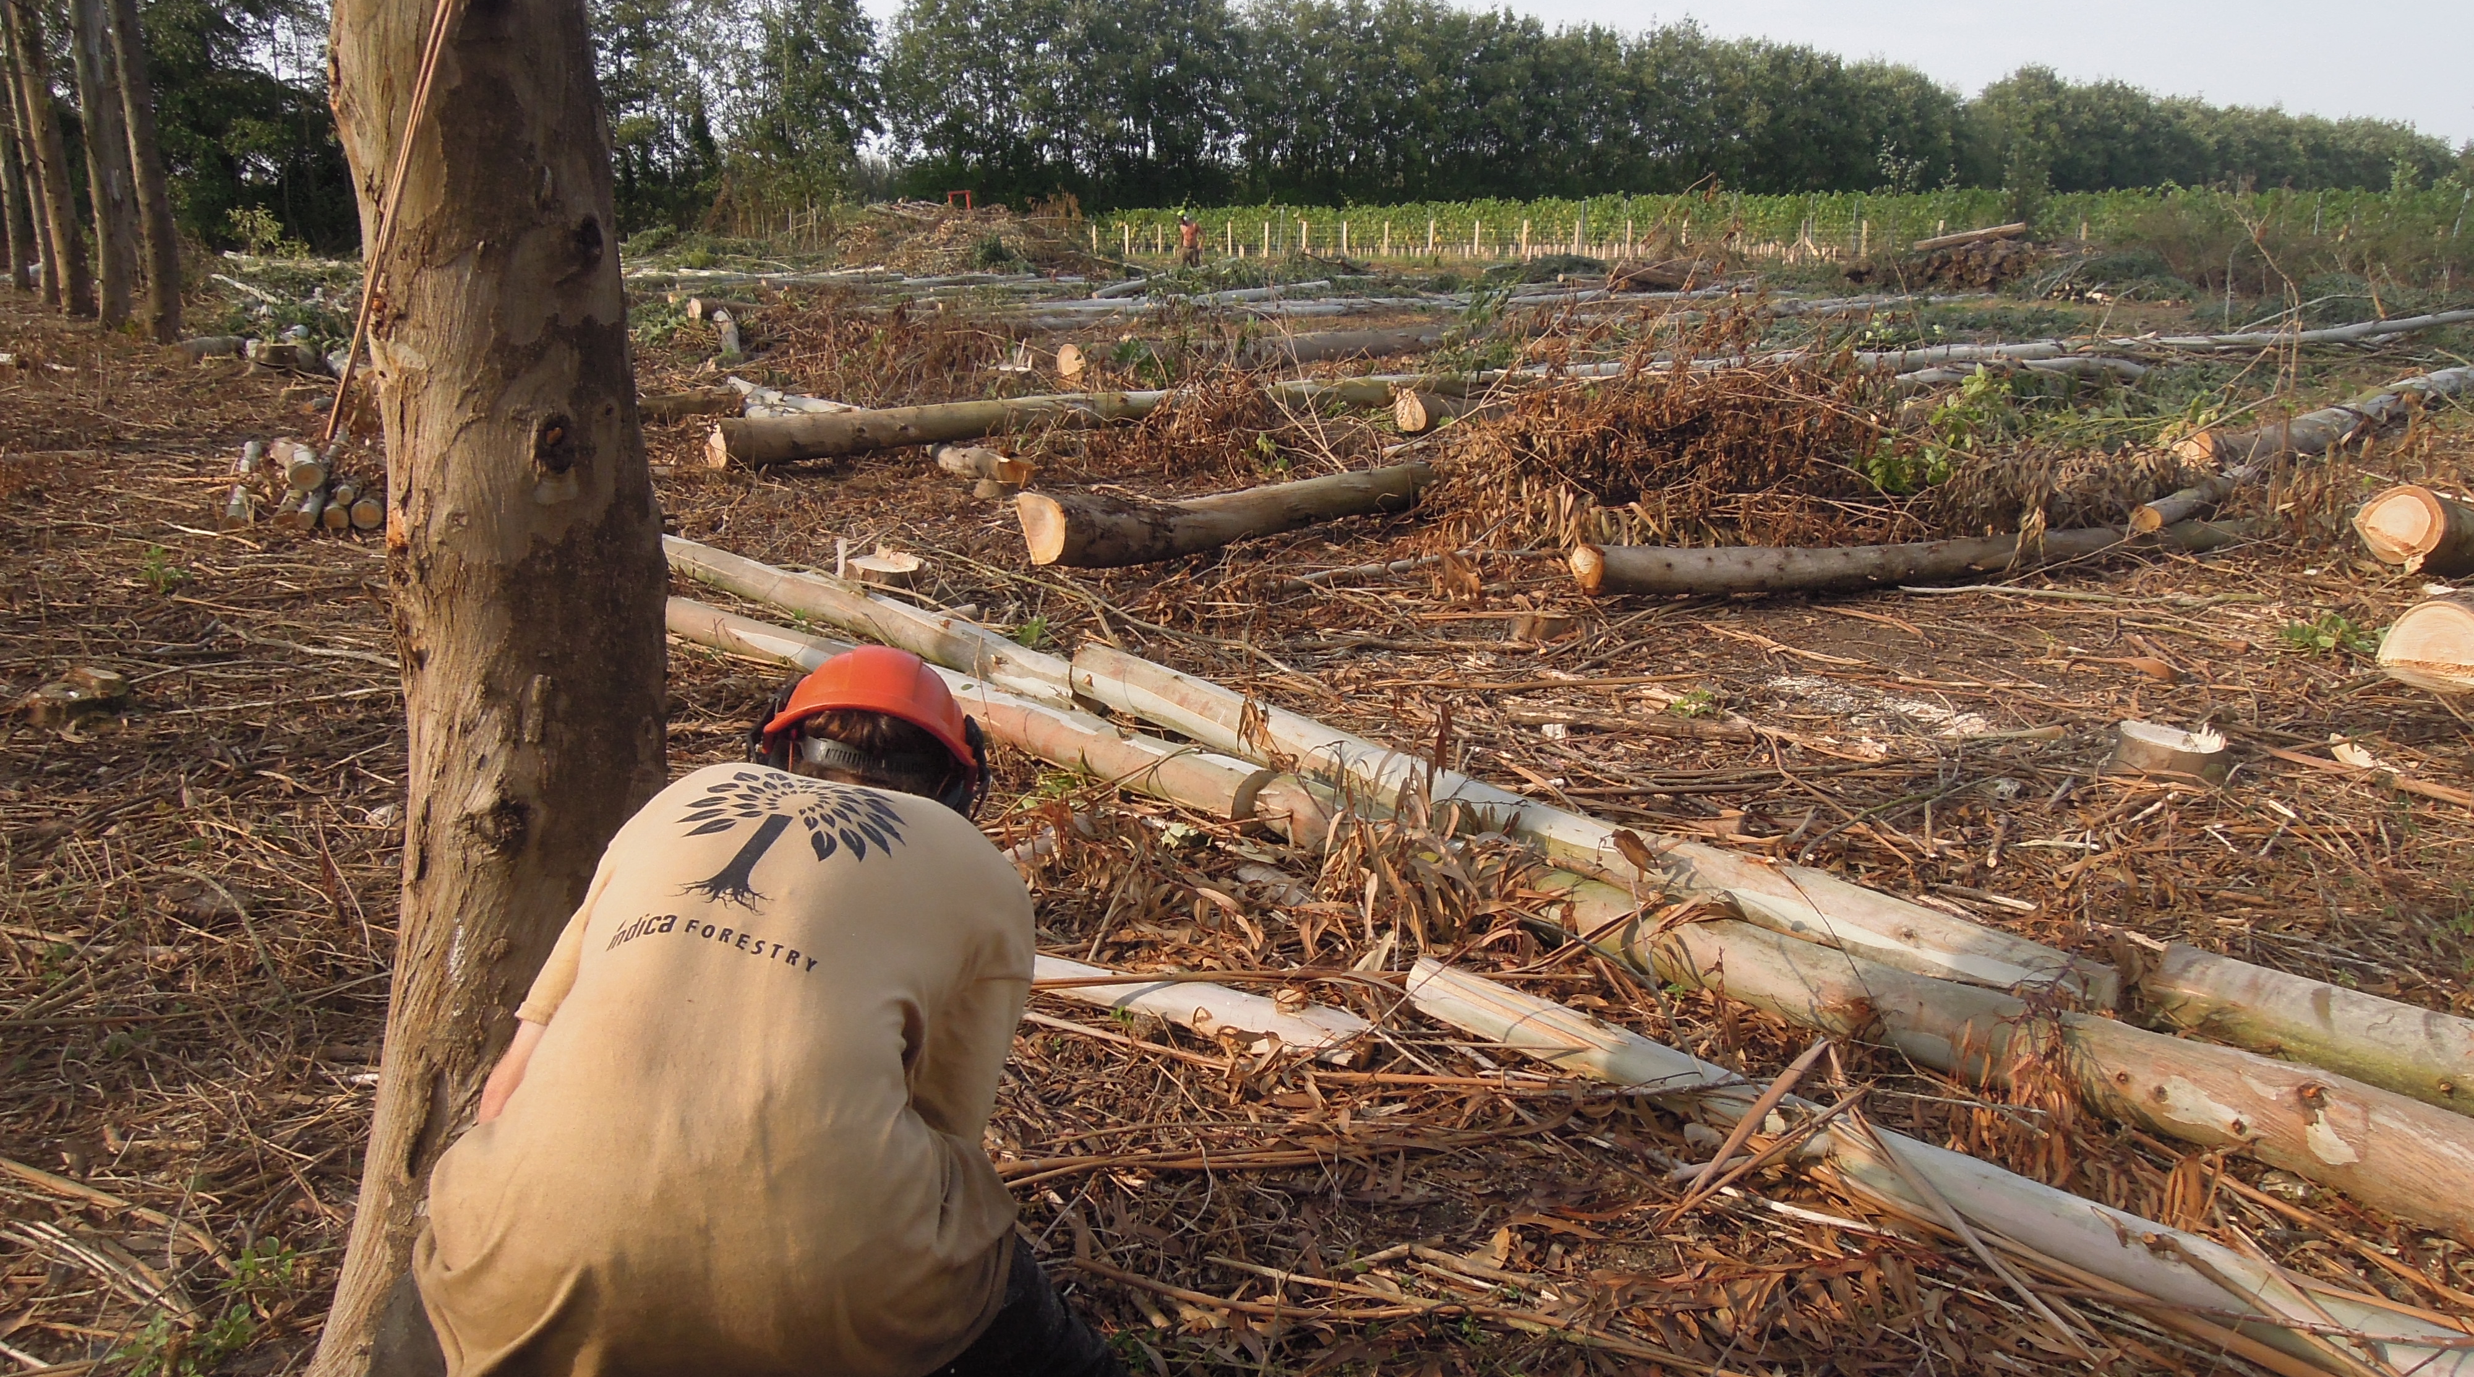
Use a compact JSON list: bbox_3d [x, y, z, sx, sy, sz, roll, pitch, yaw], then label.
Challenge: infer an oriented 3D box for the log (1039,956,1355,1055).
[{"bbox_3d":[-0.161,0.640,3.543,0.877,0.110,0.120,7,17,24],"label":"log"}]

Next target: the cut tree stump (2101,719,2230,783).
[{"bbox_3d":[2.724,0.190,5.021,0.340,0.130,0.340,0,15,0],"label":"cut tree stump"}]

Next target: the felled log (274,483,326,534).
[{"bbox_3d":[-5.302,-1.041,9.759,0.270,0.140,1.135,-6,16,-20],"label":"felled log"}]

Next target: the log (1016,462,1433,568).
[{"bbox_3d":[0.162,-0.968,9.000,2.759,0.340,0.350,-12,19,-35],"label":"log"}]

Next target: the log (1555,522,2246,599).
[{"bbox_3d":[3.176,-0.626,7.822,3.480,0.250,0.250,-5,16,-15],"label":"log"}]

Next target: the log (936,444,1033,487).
[{"bbox_3d":[-1.647,-1.443,10.986,0.180,0.180,0.878,-12,19,-37],"label":"log"}]

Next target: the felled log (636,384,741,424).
[{"bbox_3d":[-4.846,-2.373,14.419,0.210,0.210,1.550,10,19,34],"label":"felled log"}]

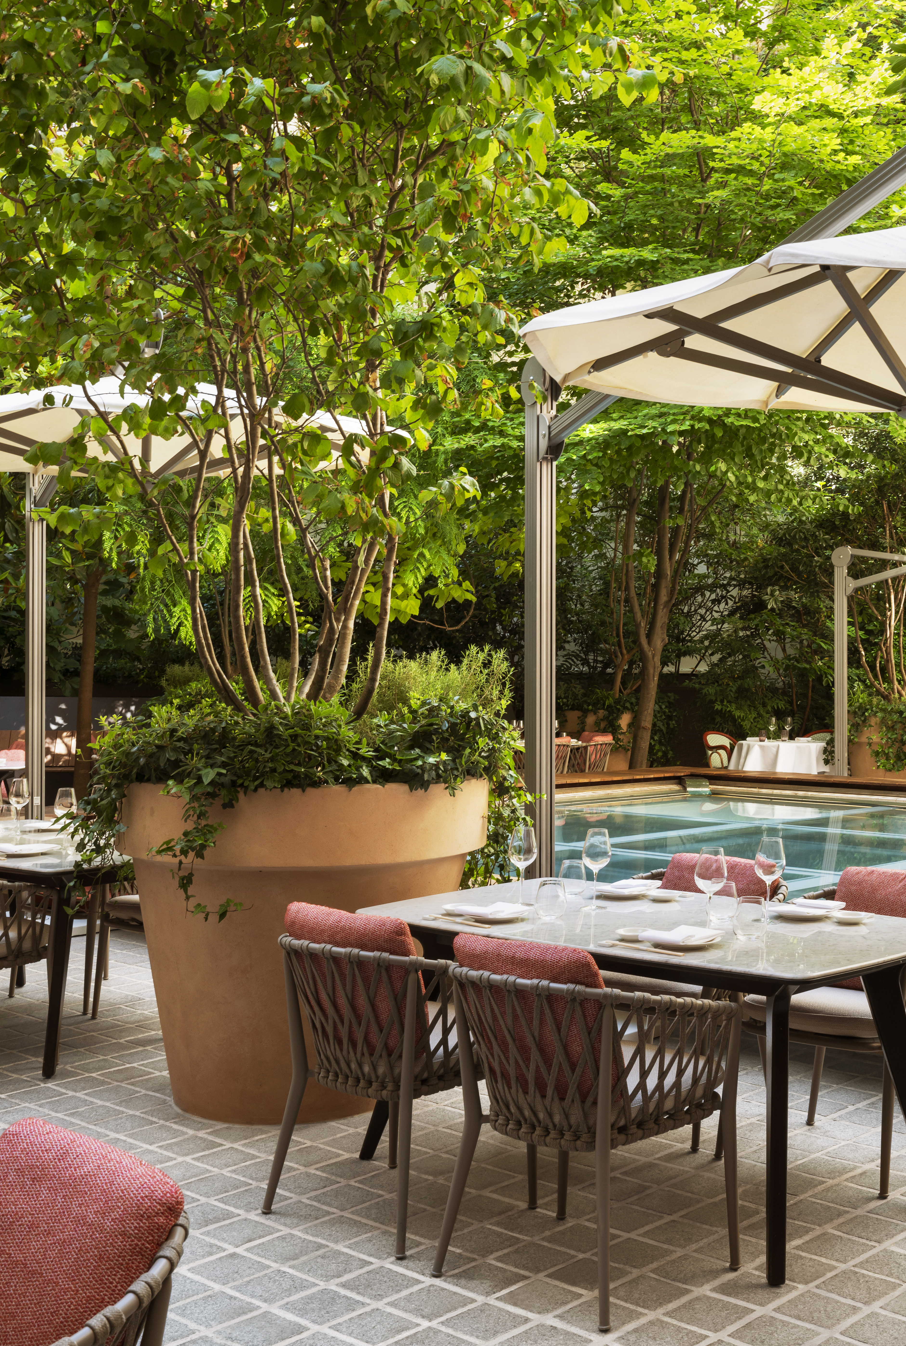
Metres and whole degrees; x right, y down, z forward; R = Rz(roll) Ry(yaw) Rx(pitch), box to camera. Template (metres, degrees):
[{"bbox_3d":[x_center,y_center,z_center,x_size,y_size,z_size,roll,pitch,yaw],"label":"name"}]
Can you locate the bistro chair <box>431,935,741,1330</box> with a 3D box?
[{"bbox_3d":[0.323,1.053,3.850,0.560,0.820,0.570,0,0,41],"label":"bistro chair"}]

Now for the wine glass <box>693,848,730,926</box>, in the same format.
[{"bbox_3d":[0.734,0.606,4.455,0.090,0.212,0.090,0,0,0],"label":"wine glass"}]

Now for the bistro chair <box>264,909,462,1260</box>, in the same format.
[{"bbox_3d":[-0.147,1.051,4.275,0.560,0.820,0.570,0,0,41],"label":"bistro chair"}]

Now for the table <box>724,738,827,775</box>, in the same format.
[{"bbox_3d":[3.180,1.042,15.304,0.900,0.760,0.900,0,0,42],"label":"table"}]

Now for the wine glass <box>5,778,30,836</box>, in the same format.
[{"bbox_3d":[-1.895,0.586,6.862,0.087,0.240,0.087,0,0,0],"label":"wine glass"}]

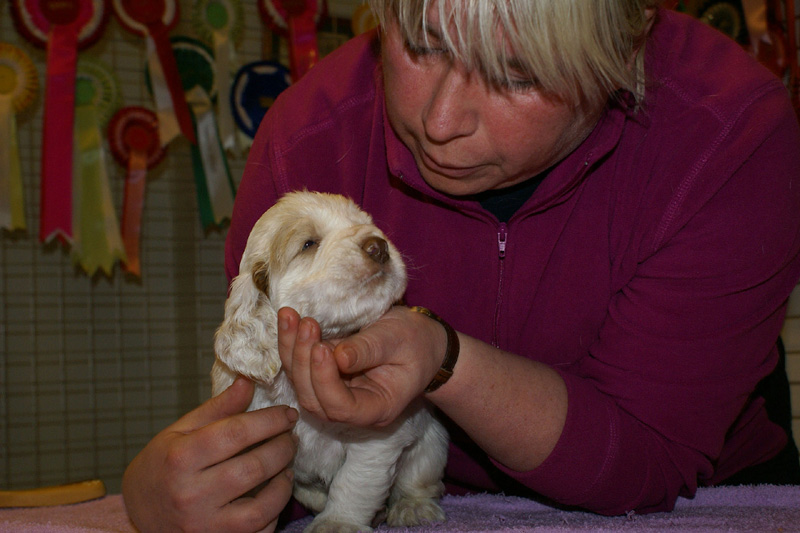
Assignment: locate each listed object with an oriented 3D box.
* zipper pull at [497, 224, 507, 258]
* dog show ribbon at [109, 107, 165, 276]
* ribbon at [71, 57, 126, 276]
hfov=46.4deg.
[{"bbox_3d":[0.079,-0.020,0.730,0.009,0.027,0.006,0,13,5],"label":"zipper pull"},{"bbox_3d":[-0.468,-0.133,1.660,0.098,0.303,0.028,-1,0,-13],"label":"dog show ribbon"},{"bbox_3d":[-0.549,-0.175,1.650,0.132,0.385,0.030,-1,0,-13],"label":"ribbon"}]

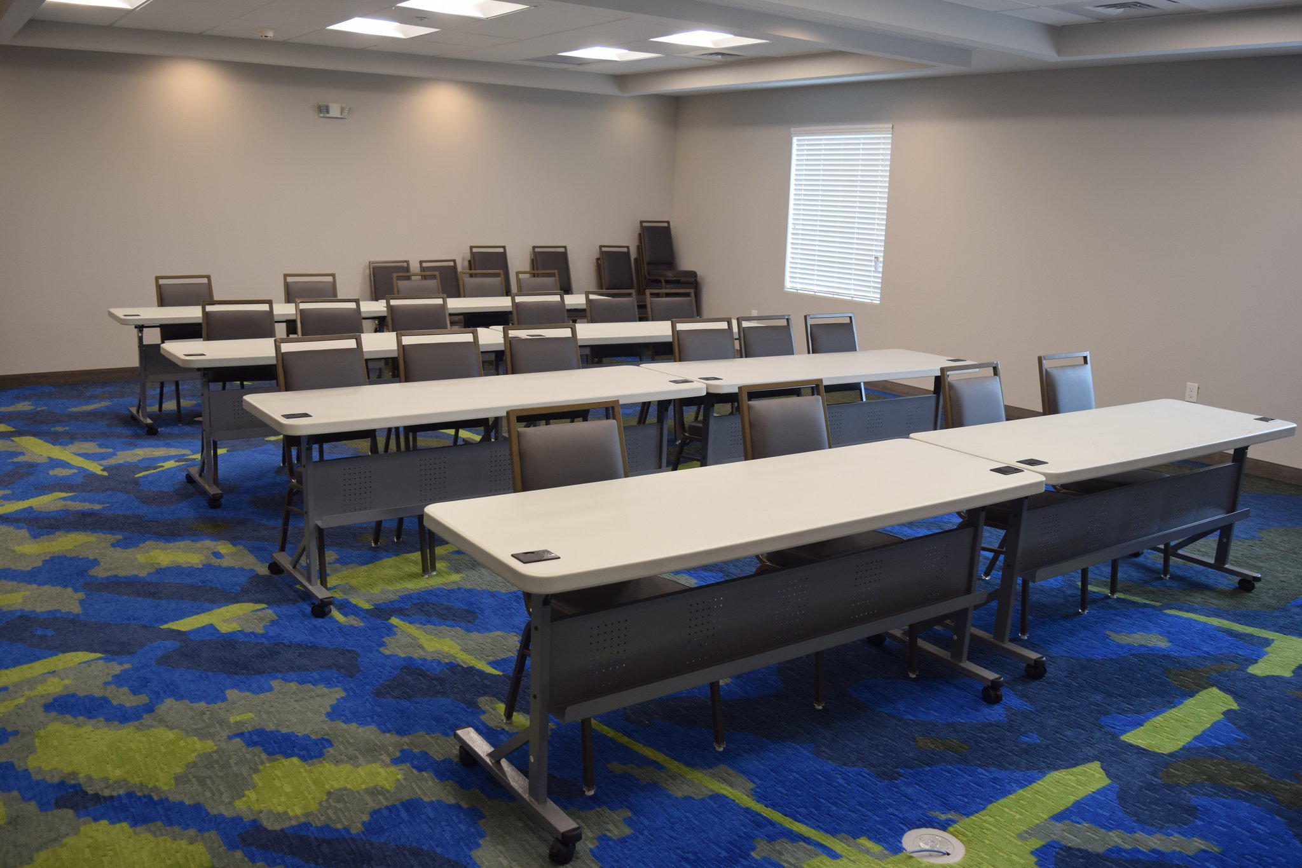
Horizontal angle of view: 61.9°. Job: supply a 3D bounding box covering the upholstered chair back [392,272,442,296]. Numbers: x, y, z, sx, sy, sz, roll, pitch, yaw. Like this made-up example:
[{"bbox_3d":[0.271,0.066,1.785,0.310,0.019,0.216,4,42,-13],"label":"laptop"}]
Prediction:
[{"bbox_3d":[-1.594,-0.692,7.817,0.455,0.915,0.550,-7,15,-35],"label":"upholstered chair back"}]

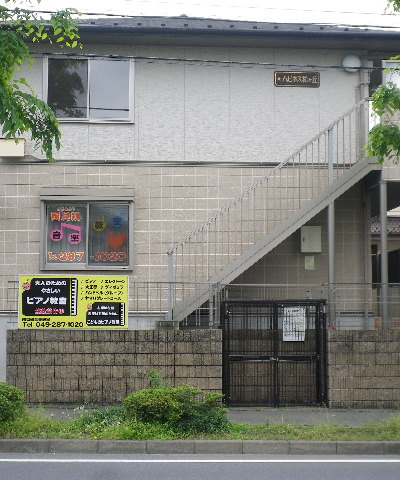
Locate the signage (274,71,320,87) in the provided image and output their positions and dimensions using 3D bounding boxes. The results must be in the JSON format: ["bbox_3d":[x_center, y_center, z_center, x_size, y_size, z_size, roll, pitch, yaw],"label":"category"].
[{"bbox_3d":[1.916,-3.151,17.061,0.895,0.294,0.050,0,-5,-2],"label":"signage"}]

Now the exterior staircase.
[{"bbox_3d":[1.321,-0.532,16.293,3.892,4.115,0.950,0,-4,-4],"label":"exterior staircase"}]

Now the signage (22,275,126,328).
[{"bbox_3d":[-2.054,1.027,14.249,1.772,0.869,0.050,0,-5,-2],"label":"signage"}]

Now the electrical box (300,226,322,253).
[{"bbox_3d":[2.154,-0.004,16.758,0.364,0.496,0.180,0,-5,-2],"label":"electrical box"}]

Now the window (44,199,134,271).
[{"bbox_3d":[-2.152,-0.085,16.682,1.747,1.344,0.130,0,-5,-2],"label":"window"}]

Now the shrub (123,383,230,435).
[{"bbox_3d":[-0.304,2.246,11.607,1.400,0.620,0.980,0,-5,-2],"label":"shrub"}]

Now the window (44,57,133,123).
[{"bbox_3d":[-2.148,-2.912,16.909,1.726,1.261,0.120,0,-5,-2],"label":"window"}]

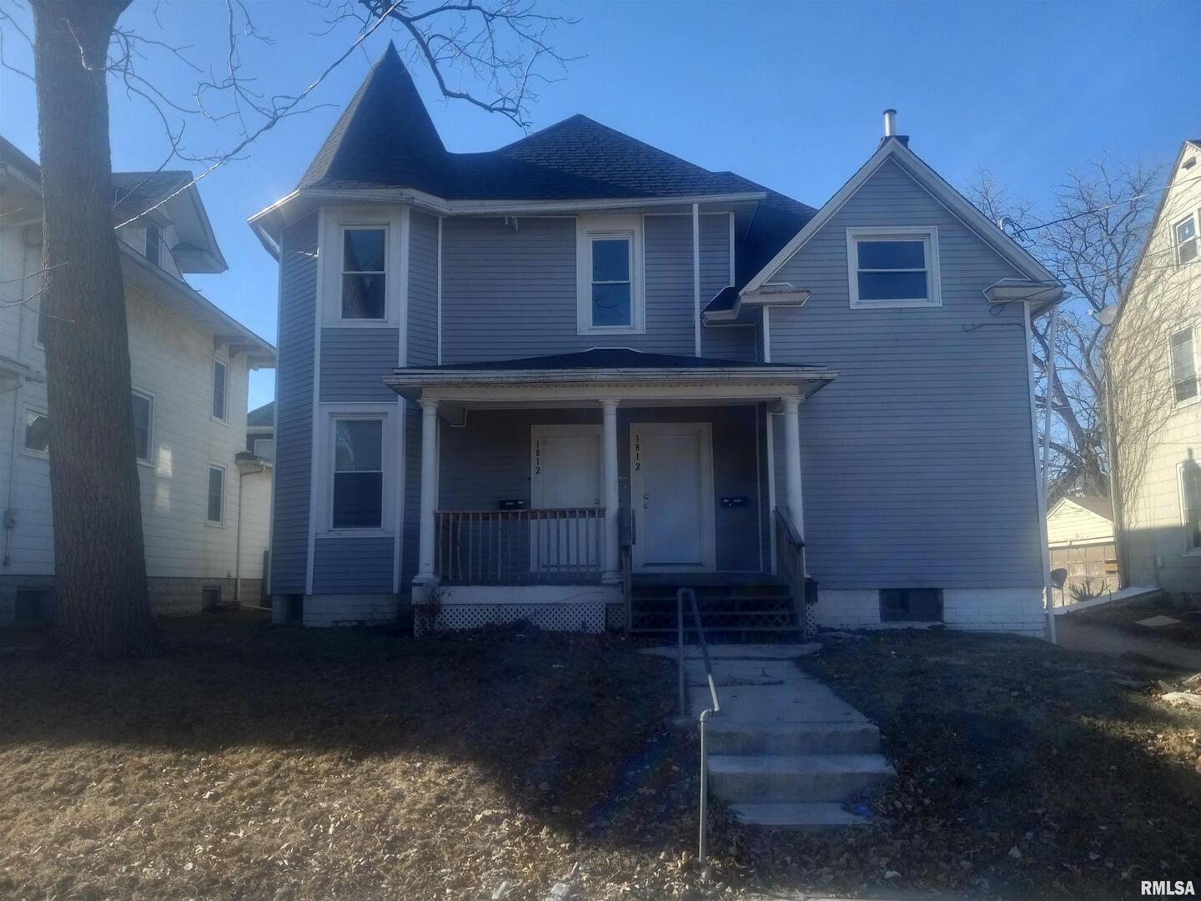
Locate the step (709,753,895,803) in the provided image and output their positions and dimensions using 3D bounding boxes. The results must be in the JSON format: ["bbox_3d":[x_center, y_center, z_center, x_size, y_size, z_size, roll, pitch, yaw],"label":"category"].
[{"bbox_3d":[1.228,2.086,5.979,1.136,0.173,0.590,0,-8,0],"label":"step"}]

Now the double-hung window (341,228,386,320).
[{"bbox_3d":[-3.652,-2.731,14.466,0.697,1.501,0.100,0,-8,0],"label":"double-hung window"}]

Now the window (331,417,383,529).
[{"bbox_3d":[-3.633,0.330,14.053,0.738,1.682,0.100,0,-8,0],"label":"window"}]

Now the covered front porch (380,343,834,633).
[{"bbox_3d":[0.142,0.336,13.022,5.799,4.253,2.700,0,-8,0],"label":"covered front porch"}]

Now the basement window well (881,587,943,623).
[{"bbox_3d":[4.408,2.198,13.341,0.870,0.485,0.250,0,-8,0],"label":"basement window well"}]

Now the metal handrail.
[{"bbox_3d":[0.596,1.527,5.747,0.140,1.328,2.260,-1,-8,2],"label":"metal handrail"}]

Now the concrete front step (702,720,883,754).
[{"bbox_3d":[1.296,1.984,6.468,1.171,0.160,0.350,0,-8,0],"label":"concrete front step"}]

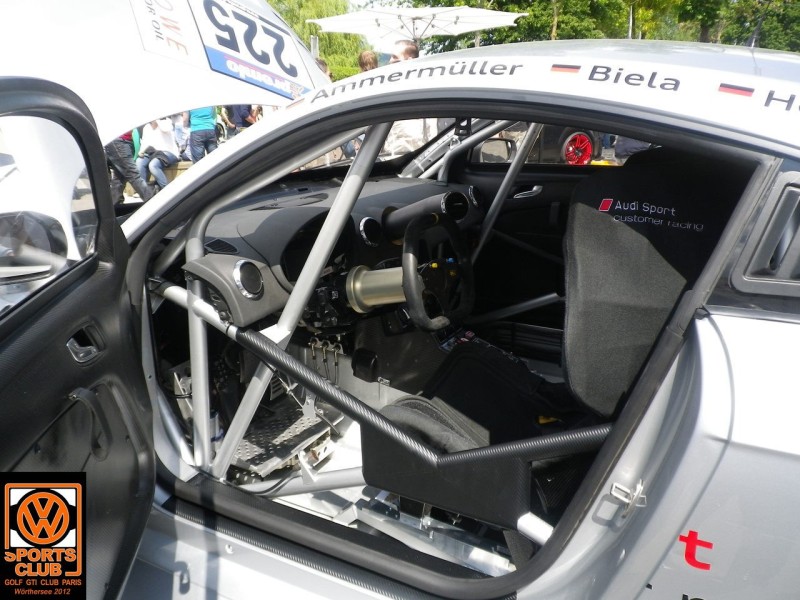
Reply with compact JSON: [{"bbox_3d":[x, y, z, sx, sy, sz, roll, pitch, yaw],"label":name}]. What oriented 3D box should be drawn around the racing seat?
[{"bbox_3d":[0.351,0.060,1.342,0.700,0.780,0.560,10,20,27],"label":"racing seat"}]

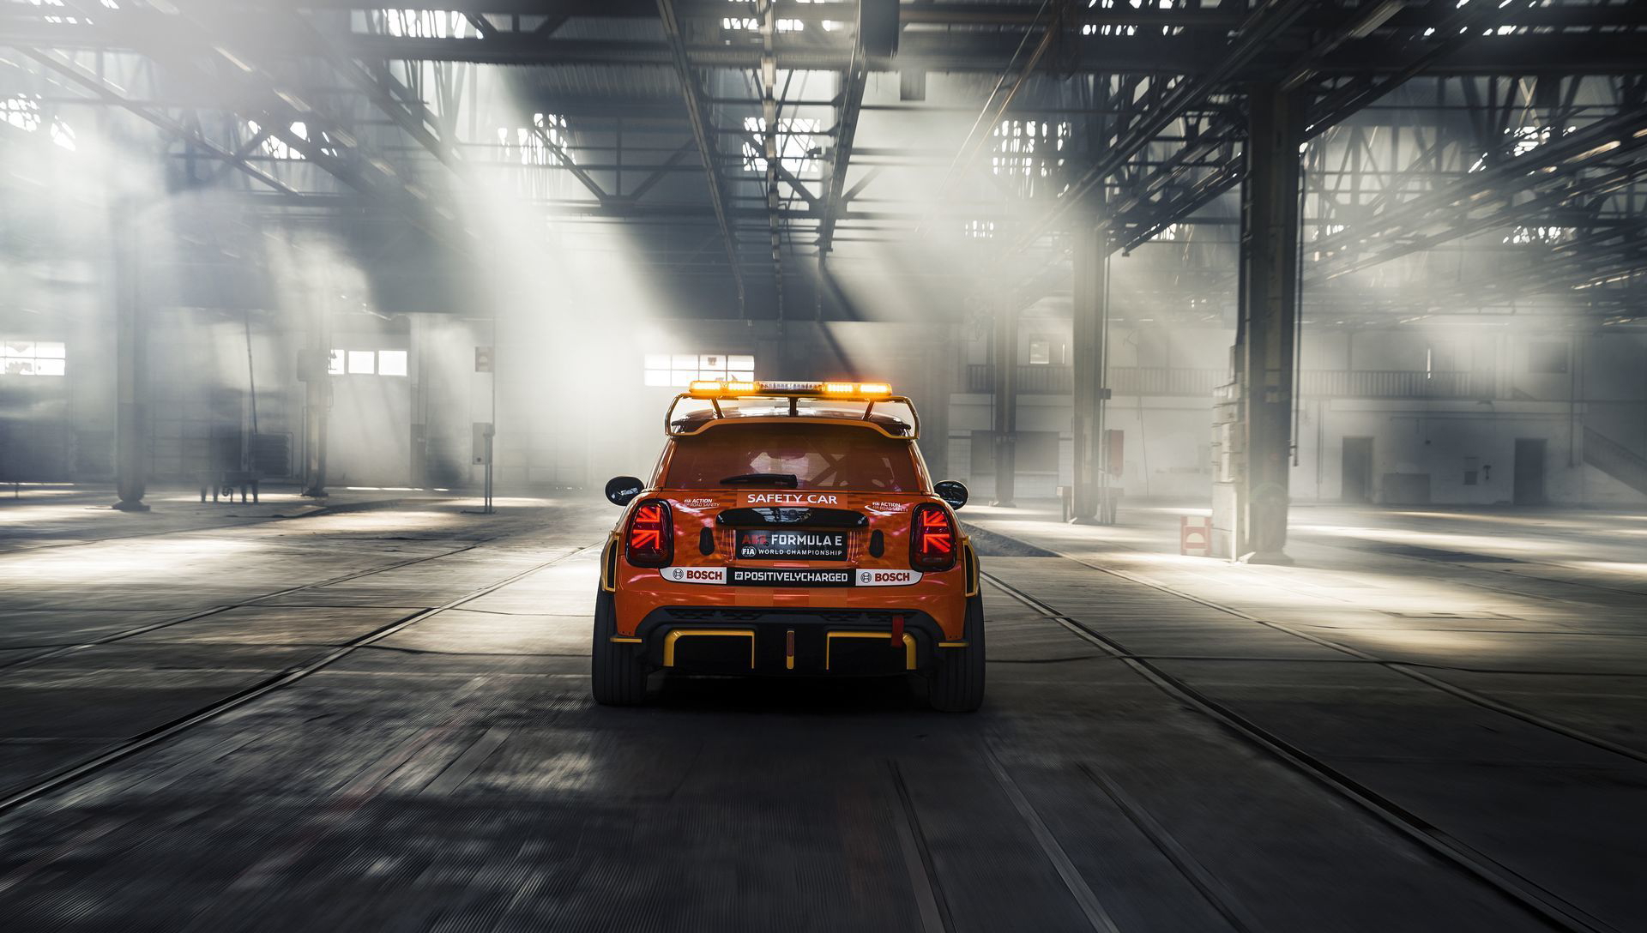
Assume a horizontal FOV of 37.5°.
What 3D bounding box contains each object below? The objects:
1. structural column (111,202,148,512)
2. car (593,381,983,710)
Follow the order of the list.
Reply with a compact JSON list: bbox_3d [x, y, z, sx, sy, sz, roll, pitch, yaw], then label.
[{"bbox_3d":[-13.390,-2.120,46.800,0.660,5.950,0.640,1,0,-1],"label":"structural column"},{"bbox_3d":[-0.180,0.358,12.480,1.850,1.490,3.900,1,0,-1],"label":"car"}]

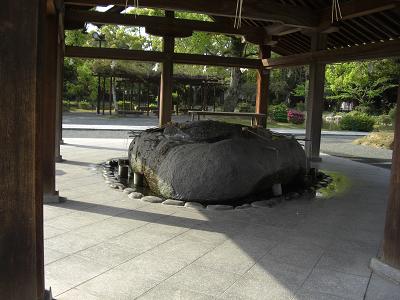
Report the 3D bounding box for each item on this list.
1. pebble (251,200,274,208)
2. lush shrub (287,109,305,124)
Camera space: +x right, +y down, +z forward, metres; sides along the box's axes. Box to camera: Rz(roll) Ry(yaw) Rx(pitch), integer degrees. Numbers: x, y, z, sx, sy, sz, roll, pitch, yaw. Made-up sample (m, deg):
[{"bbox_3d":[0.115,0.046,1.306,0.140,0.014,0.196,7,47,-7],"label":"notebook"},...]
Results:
[{"bbox_3d":[0.938,0.811,6.343,0.370,0.085,0.220,1,7,-18],"label":"pebble"},{"bbox_3d":[7.886,-2.783,35.300,1.450,1.280,1.300,3,6,0],"label":"lush shrub"}]

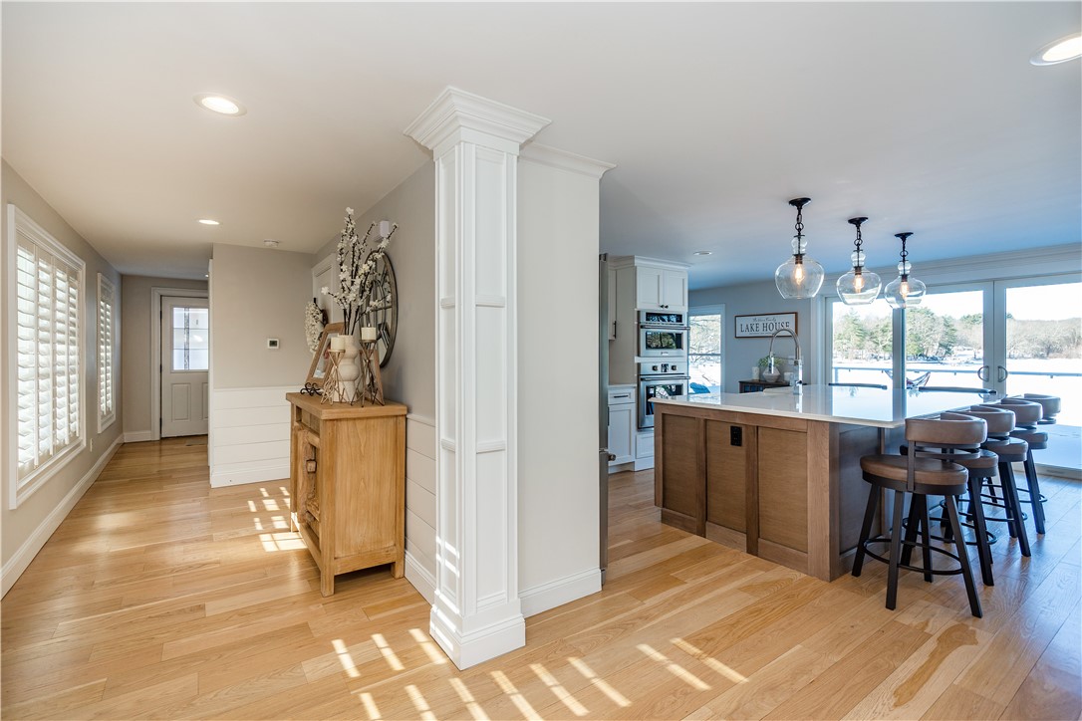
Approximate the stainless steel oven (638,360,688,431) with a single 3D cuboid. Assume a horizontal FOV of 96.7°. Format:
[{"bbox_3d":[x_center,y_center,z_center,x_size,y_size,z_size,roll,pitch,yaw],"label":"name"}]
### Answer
[{"bbox_3d":[1.235,0.365,5.681,0.770,0.735,0.620,-1,1,-35],"label":"stainless steel oven"}]

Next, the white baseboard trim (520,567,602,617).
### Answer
[{"bbox_3d":[0.080,1.161,2.394,0.590,0.125,0.022,0,1,-36],"label":"white baseboard trim"}]

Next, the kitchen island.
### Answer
[{"bbox_3d":[2.423,0.763,3.894,2.750,0.920,1.560,-1,1,-35],"label":"kitchen island"}]

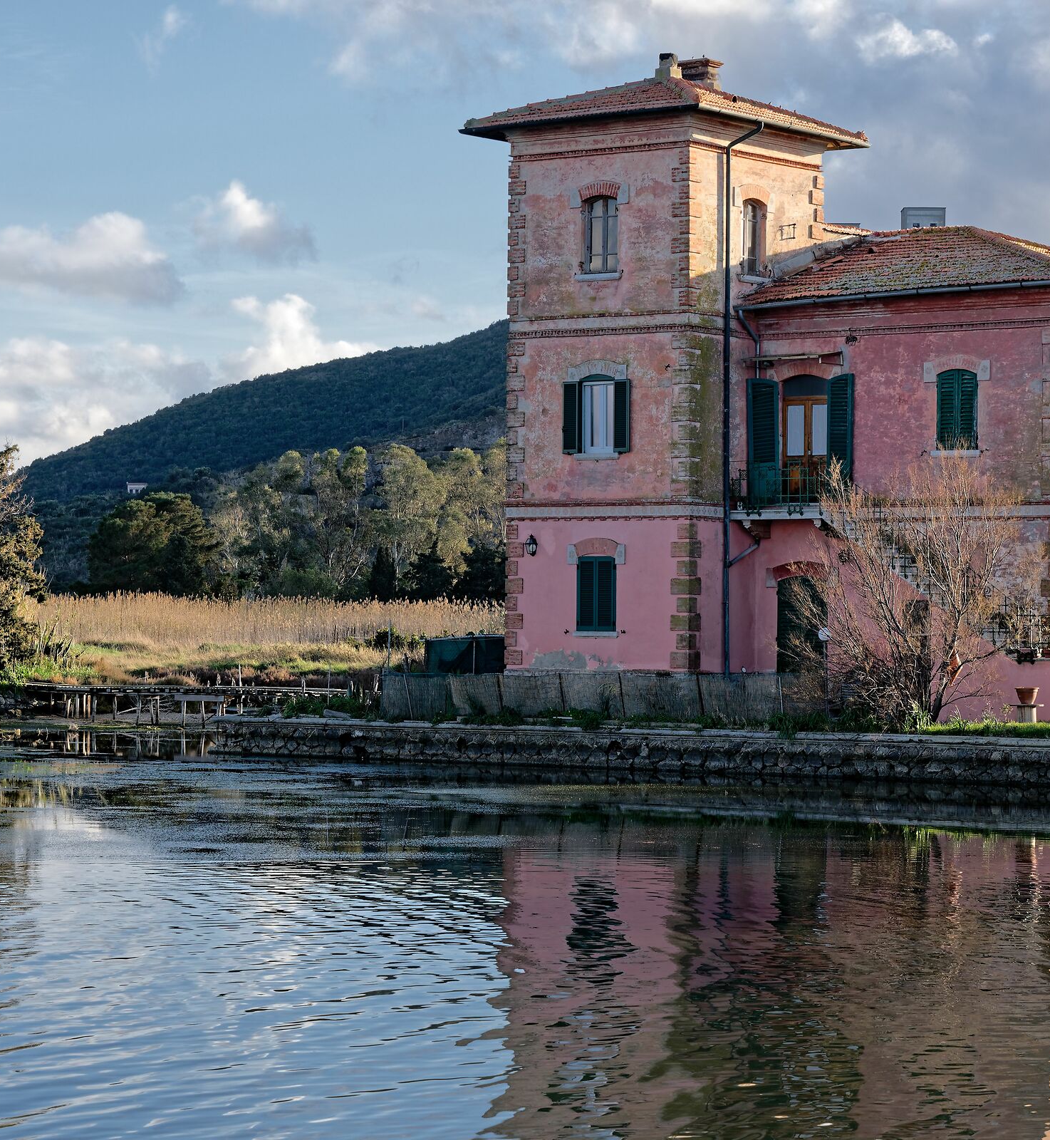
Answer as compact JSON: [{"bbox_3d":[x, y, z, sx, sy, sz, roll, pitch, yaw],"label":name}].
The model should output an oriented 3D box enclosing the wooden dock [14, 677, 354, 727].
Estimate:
[{"bbox_3d":[-9.172,3.606,89.262,9.600,1.080,2.100,0,-1,28],"label":"wooden dock"}]

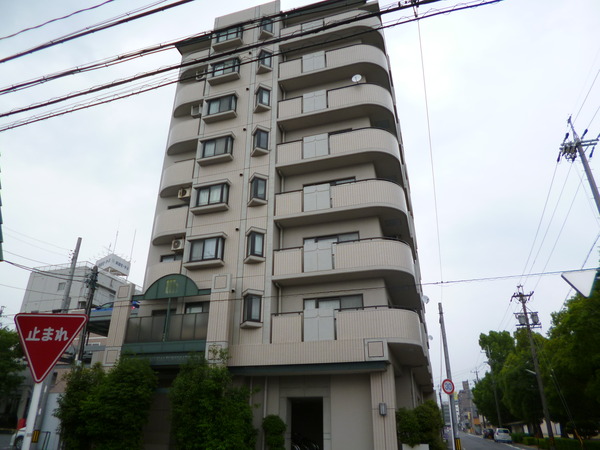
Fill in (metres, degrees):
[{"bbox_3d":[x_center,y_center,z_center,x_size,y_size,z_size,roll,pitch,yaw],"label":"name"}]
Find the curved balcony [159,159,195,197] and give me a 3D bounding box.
[{"bbox_3d":[-6.327,-2.378,21.616,2.283,1.471,0.880,-8,-28,16],"label":"curved balcony"}]

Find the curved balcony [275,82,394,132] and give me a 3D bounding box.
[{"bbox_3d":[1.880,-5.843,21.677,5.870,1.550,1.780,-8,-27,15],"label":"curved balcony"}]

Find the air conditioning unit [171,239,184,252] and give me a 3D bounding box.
[{"bbox_3d":[-5.992,1.016,20.757,0.788,0.546,0.283,-8,-27,15],"label":"air conditioning unit"}]

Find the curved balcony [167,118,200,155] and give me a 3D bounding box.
[{"bbox_3d":[-6.519,-4.942,23.728,2.400,1.420,1.070,-8,-27,15],"label":"curved balcony"}]

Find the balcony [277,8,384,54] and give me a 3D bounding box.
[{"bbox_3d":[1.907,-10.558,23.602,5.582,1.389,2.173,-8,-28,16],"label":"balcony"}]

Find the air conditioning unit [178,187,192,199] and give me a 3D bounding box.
[{"bbox_3d":[-6.010,-1.645,22.057,0.788,0.546,0.283,-8,-27,15],"label":"air conditioning unit"}]

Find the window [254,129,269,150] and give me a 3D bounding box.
[{"bbox_3d":[-2.043,-4.246,20.948,0.850,1.100,0.420,-8,-27,15],"label":"window"}]

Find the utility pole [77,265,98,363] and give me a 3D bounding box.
[{"bbox_3d":[-9.620,5.771,17.596,0.420,8.669,0.420,-8,-28,16],"label":"utility pole"}]

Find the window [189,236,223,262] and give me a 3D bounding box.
[{"bbox_3d":[-4.300,1.202,19.334,1.496,1.092,0.364,-8,-27,15],"label":"window"}]

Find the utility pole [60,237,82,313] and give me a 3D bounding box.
[{"bbox_3d":[-13.491,6.210,22.984,0.340,12.007,0.340,-8,-27,15],"label":"utility pole"}]

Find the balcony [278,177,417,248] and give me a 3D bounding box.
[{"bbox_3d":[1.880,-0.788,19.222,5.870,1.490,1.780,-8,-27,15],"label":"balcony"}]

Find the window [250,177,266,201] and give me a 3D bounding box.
[{"bbox_3d":[-2.048,-1.746,19.995,0.788,1.183,0.374,-8,-27,15],"label":"window"}]

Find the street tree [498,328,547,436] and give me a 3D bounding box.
[{"bbox_3d":[29.933,21.825,57.245,5.919,14.366,5.919,-8,-28,16],"label":"street tree"}]

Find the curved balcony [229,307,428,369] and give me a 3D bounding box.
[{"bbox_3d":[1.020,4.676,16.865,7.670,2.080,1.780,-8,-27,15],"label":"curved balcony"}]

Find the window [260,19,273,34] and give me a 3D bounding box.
[{"bbox_3d":[-2.042,-11.918,24.939,0.788,1.183,0.374,-8,-27,15],"label":"window"}]

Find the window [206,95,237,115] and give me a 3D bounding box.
[{"bbox_3d":[-4.295,-6.552,23.102,1.496,1.092,0.364,-8,-27,15],"label":"window"}]

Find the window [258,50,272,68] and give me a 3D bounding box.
[{"bbox_3d":[-1.922,-8.999,22.737,0.784,1.059,0.344,-8,-28,16],"label":"window"}]

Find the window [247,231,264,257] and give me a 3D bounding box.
[{"bbox_3d":[-1.941,0.814,17.767,0.784,1.059,0.344,-8,-28,16],"label":"window"}]

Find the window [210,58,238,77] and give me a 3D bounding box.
[{"bbox_3d":[-4.293,-9.061,24.322,1.496,1.092,0.364,-8,-27,15],"label":"window"}]

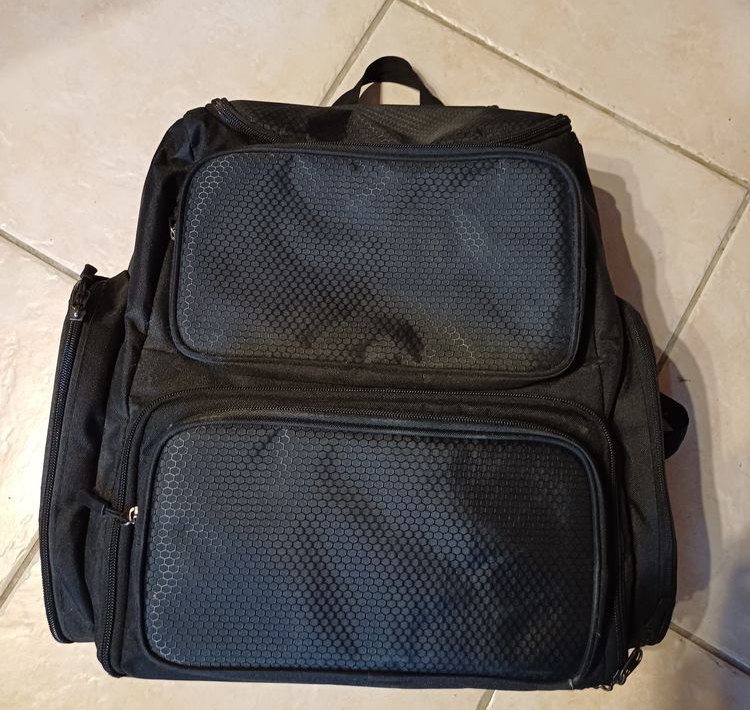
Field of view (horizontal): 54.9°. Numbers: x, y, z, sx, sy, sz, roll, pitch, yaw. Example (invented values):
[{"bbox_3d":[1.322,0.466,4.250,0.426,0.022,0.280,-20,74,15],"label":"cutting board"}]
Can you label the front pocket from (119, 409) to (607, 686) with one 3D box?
[{"bbox_3d":[-0.006,0.101,0.392,0.252,0.038,0.139,2,81,-1],"label":"front pocket"}]

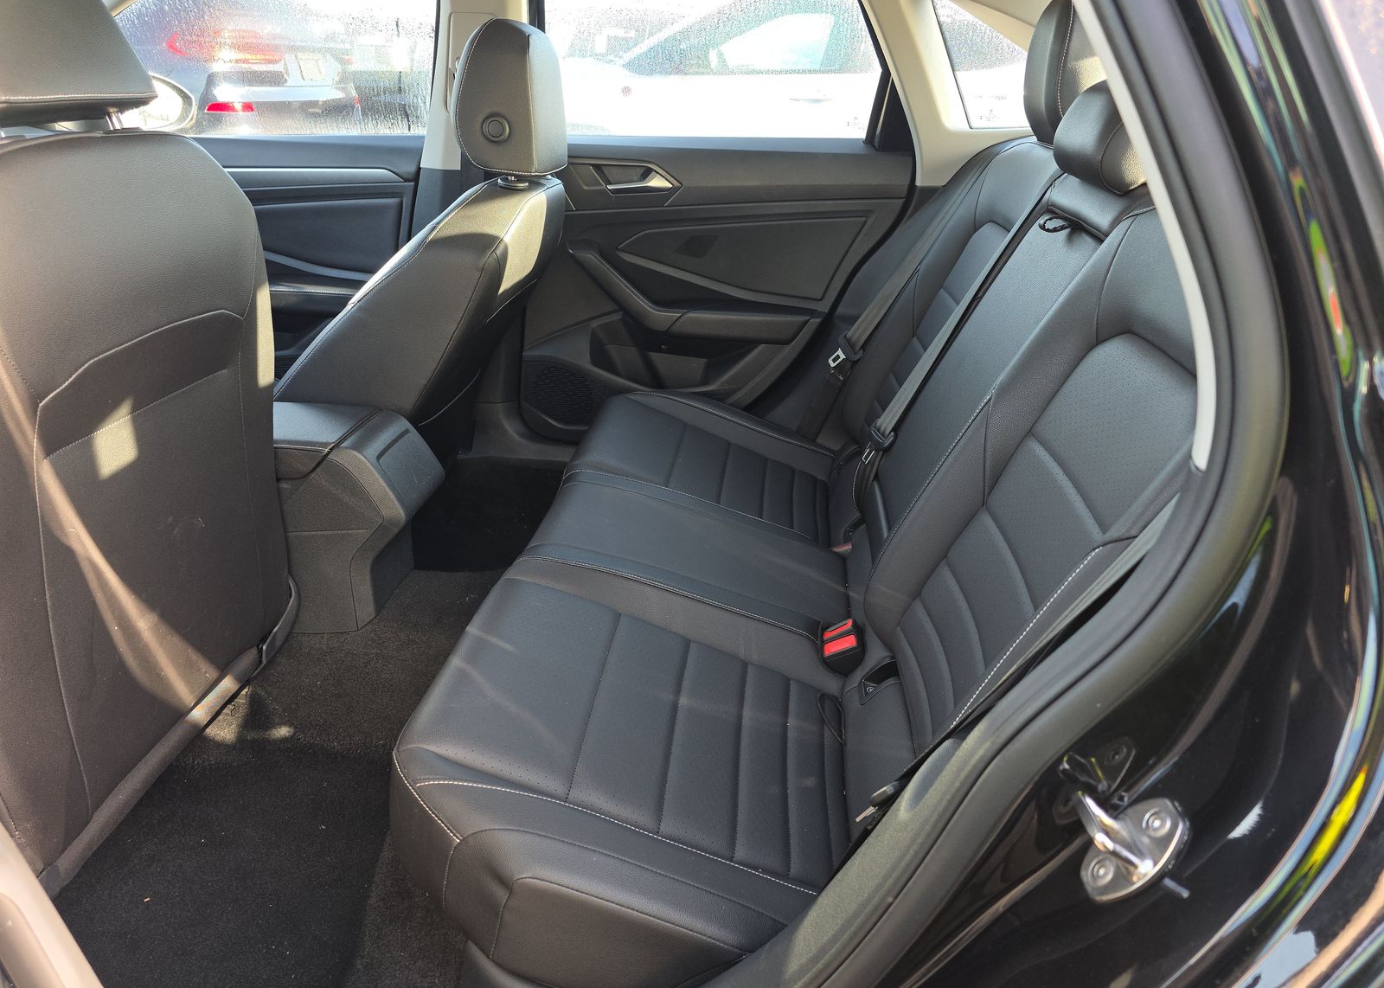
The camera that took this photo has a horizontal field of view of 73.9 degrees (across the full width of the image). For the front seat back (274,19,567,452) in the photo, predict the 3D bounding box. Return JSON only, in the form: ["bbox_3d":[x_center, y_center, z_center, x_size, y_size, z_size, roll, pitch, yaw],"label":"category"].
[{"bbox_3d":[-0.423,-0.403,1.581,0.240,0.790,0.500,27,25,-6],"label":"front seat back"}]

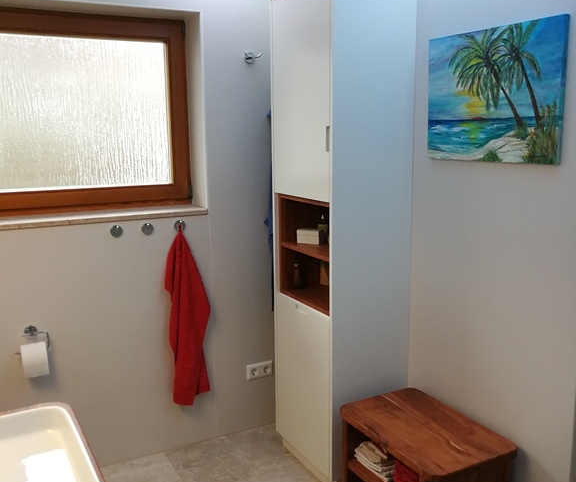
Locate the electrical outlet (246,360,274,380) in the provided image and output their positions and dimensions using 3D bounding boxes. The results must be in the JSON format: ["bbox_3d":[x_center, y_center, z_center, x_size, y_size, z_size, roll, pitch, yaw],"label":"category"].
[{"bbox_3d":[-0.143,0.685,3.160,0.152,0.081,0.012,-6,12,-28],"label":"electrical outlet"}]

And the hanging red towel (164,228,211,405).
[{"bbox_3d":[-0.475,0.369,2.883,0.221,0.882,0.085,-6,12,-28],"label":"hanging red towel"}]

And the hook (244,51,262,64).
[{"bbox_3d":[-0.171,-0.873,2.854,0.084,0.057,0.050,-6,12,-28],"label":"hook"}]

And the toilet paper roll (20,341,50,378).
[{"bbox_3d":[-1.077,0.505,2.555,0.100,0.133,0.110,-6,12,-28],"label":"toilet paper roll"}]

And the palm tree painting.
[{"bbox_3d":[0.701,-0.504,2.090,0.020,0.450,0.598,-6,12,-28],"label":"palm tree painting"}]

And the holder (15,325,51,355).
[{"bbox_3d":[-1.099,0.425,2.564,0.141,0.106,0.065,-6,12,-28],"label":"holder"}]

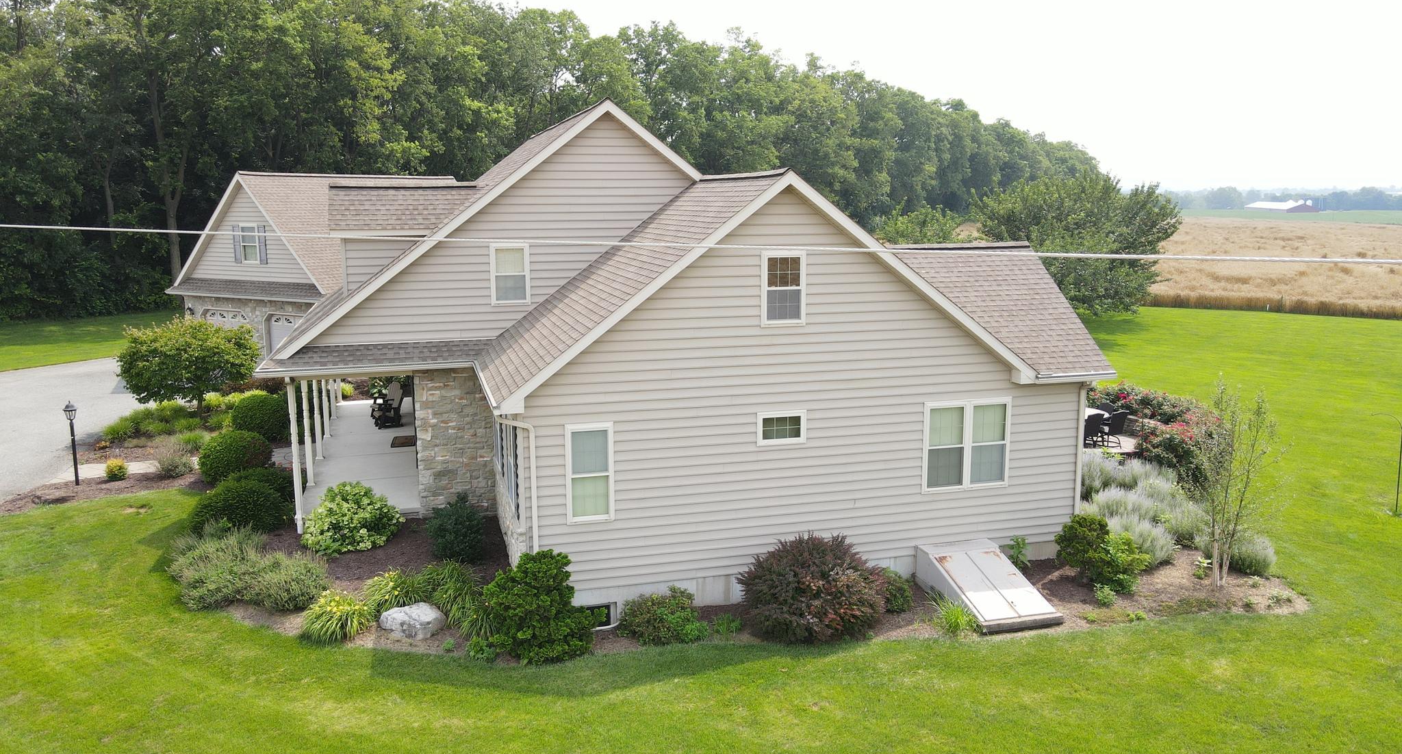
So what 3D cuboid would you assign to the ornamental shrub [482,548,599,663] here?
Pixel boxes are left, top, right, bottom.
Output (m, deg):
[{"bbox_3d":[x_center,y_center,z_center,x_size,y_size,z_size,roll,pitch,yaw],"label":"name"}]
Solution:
[{"bbox_3d":[-2.244,3.159,13.591,1.655,1.478,1.478,-3,10,-16],"label":"ornamental shrub"}]

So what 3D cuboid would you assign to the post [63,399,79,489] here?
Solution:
[{"bbox_3d":[-13.923,1.488,21.554,0.305,1.940,0.305,-3,10,-16],"label":"post"}]

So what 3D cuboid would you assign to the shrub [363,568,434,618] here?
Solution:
[{"bbox_3d":[-4.861,3.474,15.567,1.070,0.699,1.070,-4,11,-18],"label":"shrub"}]

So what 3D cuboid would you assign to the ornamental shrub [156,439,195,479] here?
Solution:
[{"bbox_3d":[-13.088,2.026,24.158,0.828,0.958,0.828,-6,11,-29],"label":"ornamental shrub"}]

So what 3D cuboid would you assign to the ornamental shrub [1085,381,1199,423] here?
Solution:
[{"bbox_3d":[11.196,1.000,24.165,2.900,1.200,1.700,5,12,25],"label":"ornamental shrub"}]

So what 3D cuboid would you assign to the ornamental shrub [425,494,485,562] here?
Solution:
[{"bbox_3d":[-4.342,2.602,17.190,1.036,1.073,1.036,-3,11,-16],"label":"ornamental shrub"}]

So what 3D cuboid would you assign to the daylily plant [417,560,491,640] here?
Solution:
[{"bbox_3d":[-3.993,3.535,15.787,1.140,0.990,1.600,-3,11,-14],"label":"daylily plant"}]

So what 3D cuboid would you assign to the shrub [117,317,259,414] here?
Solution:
[{"bbox_3d":[-15.036,-0.269,28.638,3.743,3.054,3.644,-3,10,-16],"label":"shrub"}]

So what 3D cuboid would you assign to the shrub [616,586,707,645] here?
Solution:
[{"bbox_3d":[-0.587,3.616,14.765,1.372,0.735,1.166,-3,10,-14],"label":"shrub"}]

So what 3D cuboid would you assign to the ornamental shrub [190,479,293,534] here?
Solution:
[{"bbox_3d":[-8.956,2.565,18.992,1.817,0.975,1.726,-5,11,-26],"label":"ornamental shrub"}]

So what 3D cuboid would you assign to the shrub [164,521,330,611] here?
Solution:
[{"bbox_3d":[-7.486,3.189,16.146,2.419,1.000,2.298,-5,11,-26],"label":"shrub"}]

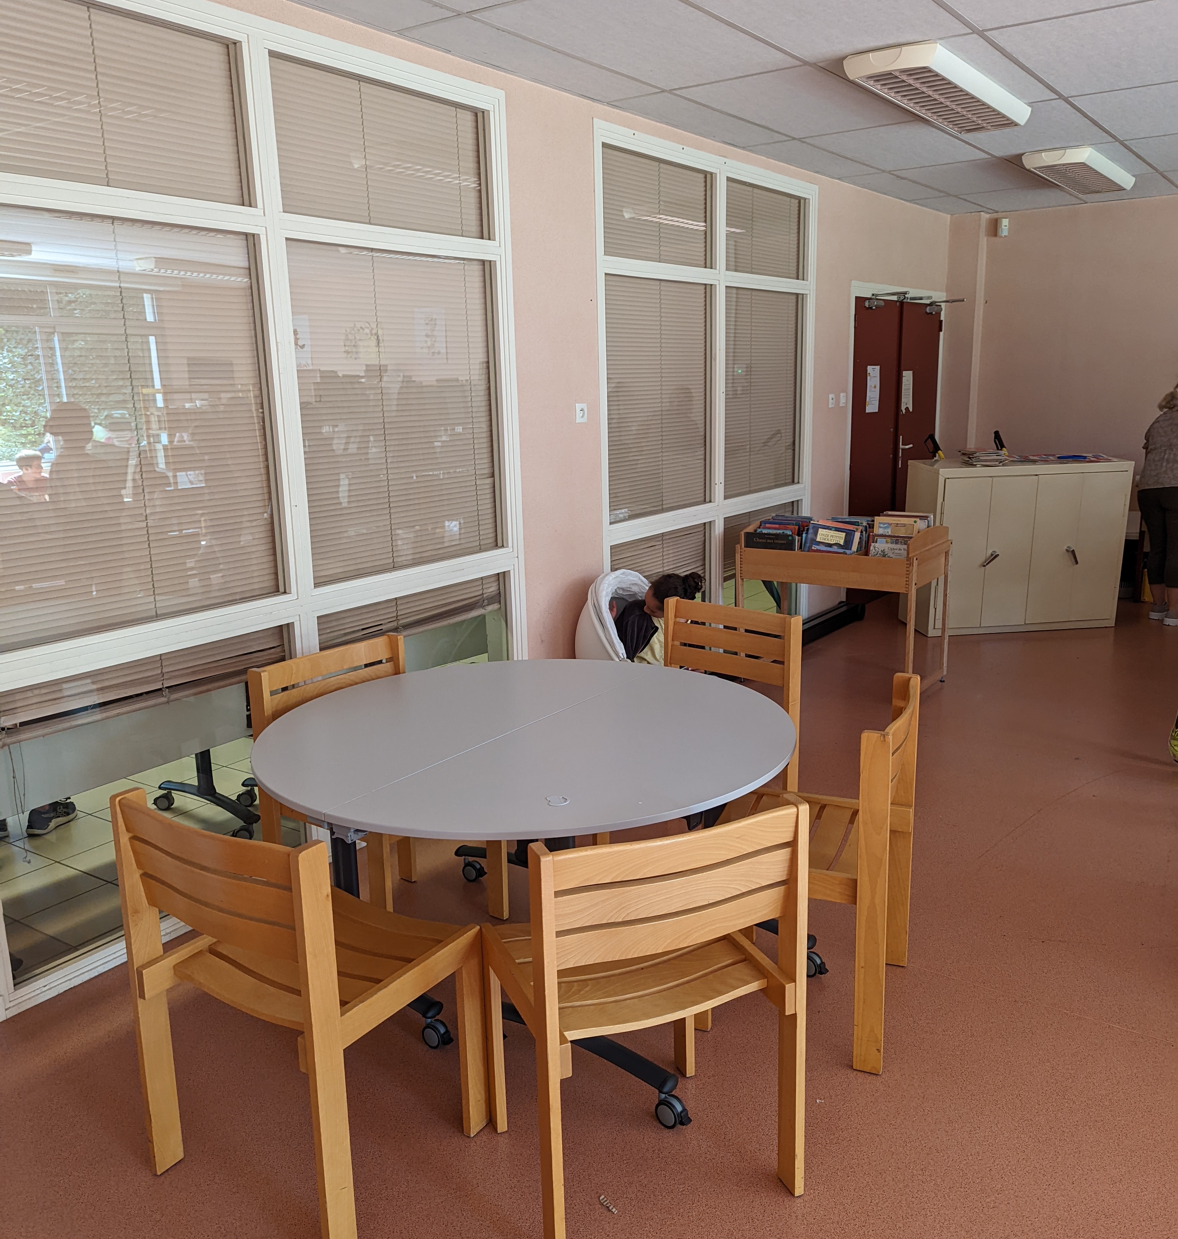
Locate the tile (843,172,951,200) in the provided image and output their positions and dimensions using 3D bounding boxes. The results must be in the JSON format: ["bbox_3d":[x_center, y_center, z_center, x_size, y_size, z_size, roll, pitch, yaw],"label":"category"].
[{"bbox_3d":[1.939,-2.696,6.758,0.280,0.020,1.190,8,16,35],"label":"tile"}]

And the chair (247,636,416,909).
[{"bbox_3d":[-0.582,0.517,3.132,0.485,0.822,0.516,8,16,37],"label":"chair"}]

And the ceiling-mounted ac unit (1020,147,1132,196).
[{"bbox_3d":[2.803,-2.539,6.185,0.310,0.080,1.250,8,16,35],"label":"ceiling-mounted ac unit"}]

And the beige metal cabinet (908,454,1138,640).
[{"bbox_3d":[2.602,-0.464,6.675,1.190,1.000,0.470,-3,13,-6],"label":"beige metal cabinet"}]

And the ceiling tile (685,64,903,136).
[{"bbox_3d":[0.909,-2.178,4.606,0.600,0.020,1.190,8,16,35],"label":"ceiling tile"}]

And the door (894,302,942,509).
[{"bbox_3d":[2.390,-1.256,7.969,0.050,2.039,0.810,8,15,35],"label":"door"}]

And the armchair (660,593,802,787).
[{"bbox_3d":[0.341,0.398,3.569,0.516,0.822,0.485,10,17,42],"label":"armchair"}]

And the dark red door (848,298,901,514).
[{"bbox_3d":[1.909,-1.099,7.317,0.050,2.039,0.820,8,15,35],"label":"dark red door"}]

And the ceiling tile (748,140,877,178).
[{"bbox_3d":[1.241,-2.463,5.810,0.280,0.020,1.190,8,16,35],"label":"ceiling tile"}]

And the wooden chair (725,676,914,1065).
[{"bbox_3d":[0.543,0.578,2.740,0.485,0.822,0.516,4,14,23],"label":"wooden chair"}]

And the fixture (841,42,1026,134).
[{"bbox_3d":[1.405,-2.070,4.285,0.310,0.080,1.250,8,16,35],"label":"fixture"}]

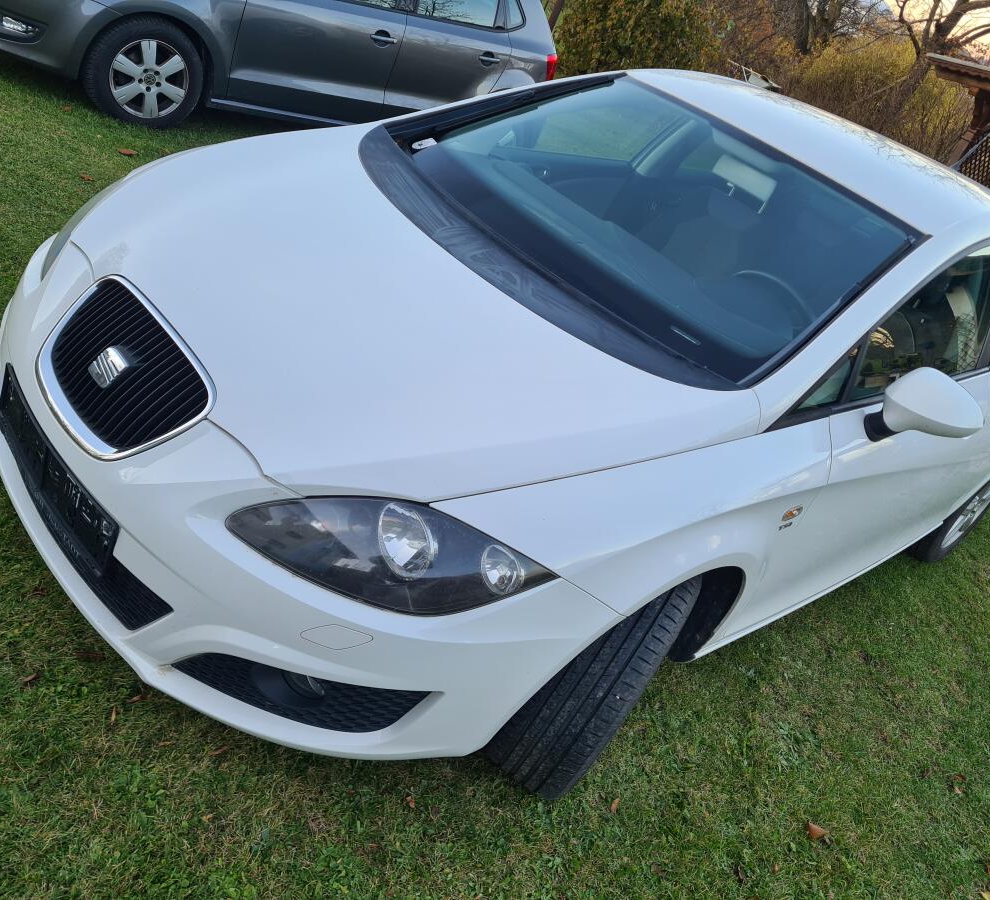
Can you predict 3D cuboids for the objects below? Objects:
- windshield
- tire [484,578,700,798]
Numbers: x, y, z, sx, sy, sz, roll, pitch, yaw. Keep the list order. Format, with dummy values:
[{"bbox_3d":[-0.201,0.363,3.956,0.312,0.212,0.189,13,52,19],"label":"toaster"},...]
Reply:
[{"bbox_3d":[0.398,-0.691,2.404,0.985,0.120,1.340,-30,55,-27],"label":"windshield"},{"bbox_3d":[0.235,0.481,2.059,0.210,0.630,0.630,32,29,10],"label":"tire"}]

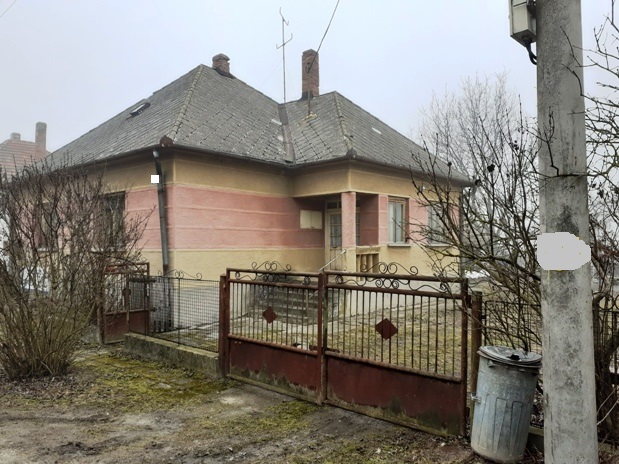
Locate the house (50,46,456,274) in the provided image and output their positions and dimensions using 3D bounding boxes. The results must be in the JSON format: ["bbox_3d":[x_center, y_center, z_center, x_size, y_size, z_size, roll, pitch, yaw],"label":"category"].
[{"bbox_3d":[-2.513,-2.119,16.331,12.100,8.480,10.750,-1,-2,41],"label":"house"}]

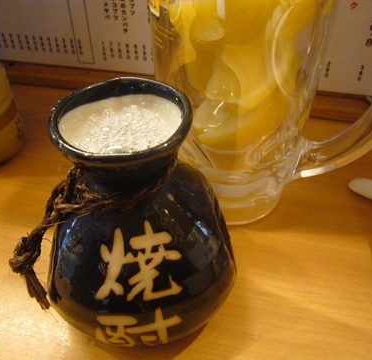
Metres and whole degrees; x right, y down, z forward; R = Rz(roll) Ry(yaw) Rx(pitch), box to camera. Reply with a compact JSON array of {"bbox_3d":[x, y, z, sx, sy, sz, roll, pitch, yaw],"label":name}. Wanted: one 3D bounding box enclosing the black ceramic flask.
[{"bbox_3d":[-0.020,0.017,0.165,0.086,0.104,0.086,-4,43,-3],"label":"black ceramic flask"}]

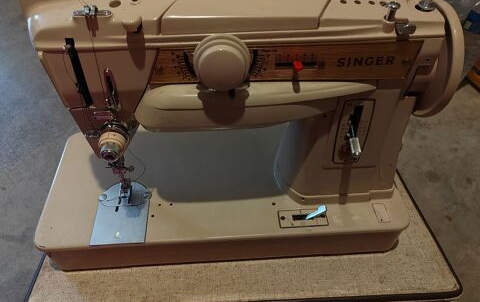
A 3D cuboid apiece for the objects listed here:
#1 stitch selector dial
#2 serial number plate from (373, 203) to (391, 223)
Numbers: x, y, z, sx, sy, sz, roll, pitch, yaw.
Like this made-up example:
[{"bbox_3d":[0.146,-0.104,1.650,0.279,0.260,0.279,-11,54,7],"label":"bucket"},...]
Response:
[{"bbox_3d":[-0.013,-0.064,0.269,0.041,0.041,0.025,-2,42,-4],"label":"stitch selector dial"},{"bbox_3d":[0.145,0.063,0.382,0.012,0.002,0.022,-3,47,-2],"label":"serial number plate"}]

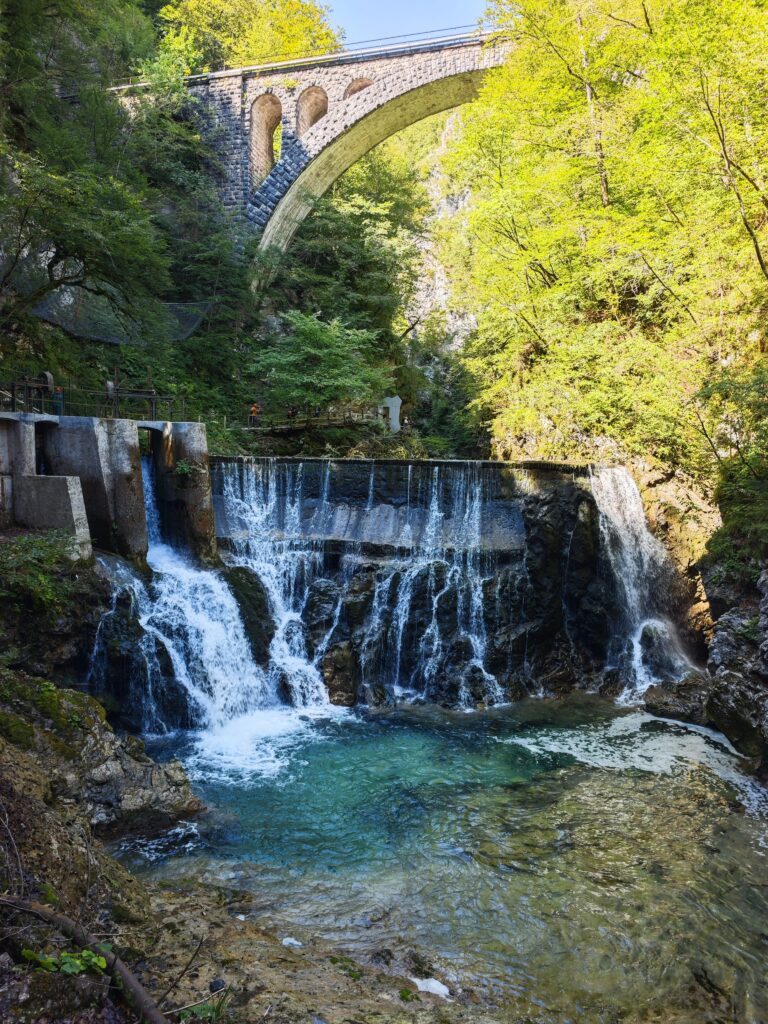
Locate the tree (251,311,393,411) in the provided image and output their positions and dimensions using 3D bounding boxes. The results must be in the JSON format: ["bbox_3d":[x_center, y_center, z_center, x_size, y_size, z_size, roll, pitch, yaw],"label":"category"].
[{"bbox_3d":[-4.480,-10.620,48.000,9.700,7.100,8.000,0,-1,0],"label":"tree"}]

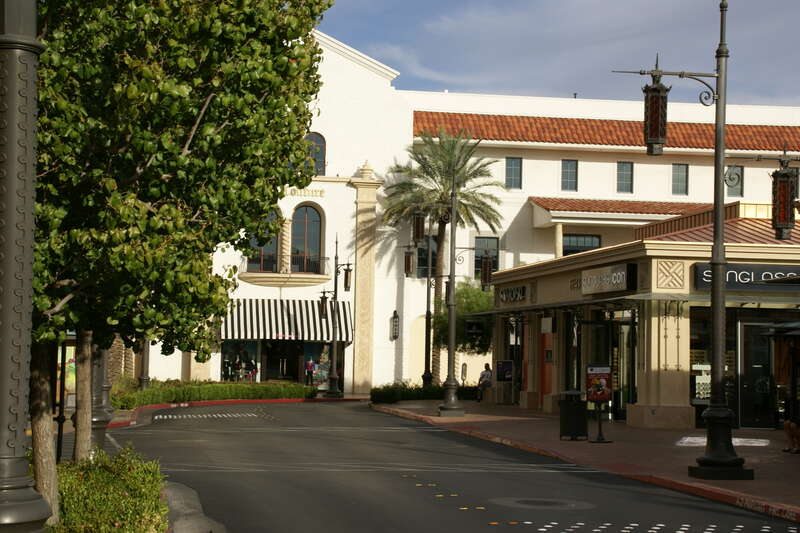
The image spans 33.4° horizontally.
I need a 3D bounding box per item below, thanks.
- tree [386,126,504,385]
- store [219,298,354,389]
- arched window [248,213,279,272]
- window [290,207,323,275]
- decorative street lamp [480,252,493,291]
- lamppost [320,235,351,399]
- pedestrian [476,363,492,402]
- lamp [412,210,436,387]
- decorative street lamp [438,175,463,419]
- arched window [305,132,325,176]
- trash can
[{"bbox_3d":[1.669,-0.134,53.607,4.900,10.838,4.900,1,-4,-9],"label":"tree"},{"bbox_3d":[-5.235,3.708,61.484,6.250,4.373,1.600,1,-4,-9],"label":"store"},{"bbox_3d":[-6.362,-1.179,62.330,1.480,2.975,0.350,1,-4,-9],"label":"arched window"},{"bbox_3d":[-4.366,-1.303,62.639,1.500,3.226,0.350,1,-4,-9],"label":"window"},{"bbox_3d":[2.413,0.132,37.061,0.350,1.072,0.350,1,-4,-9],"label":"decorative street lamp"},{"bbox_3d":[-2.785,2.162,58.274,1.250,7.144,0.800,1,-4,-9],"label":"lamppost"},{"bbox_3d":[2.925,4.024,46.143,0.600,1.363,0.520,2,-4,-19],"label":"pedestrian"},{"bbox_3d":[1.061,1.424,50.507,0.750,7.275,0.700,1,-4,-9],"label":"lamp"},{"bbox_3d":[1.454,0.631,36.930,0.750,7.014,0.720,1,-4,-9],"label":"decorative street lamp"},{"bbox_3d":[-4.126,-5.356,63.737,1.170,2.118,0.300,1,-4,-9],"label":"arched window"},{"bbox_3d":[3.614,3.108,27.766,0.600,1.026,0.600,1,-4,-9],"label":"trash can"}]

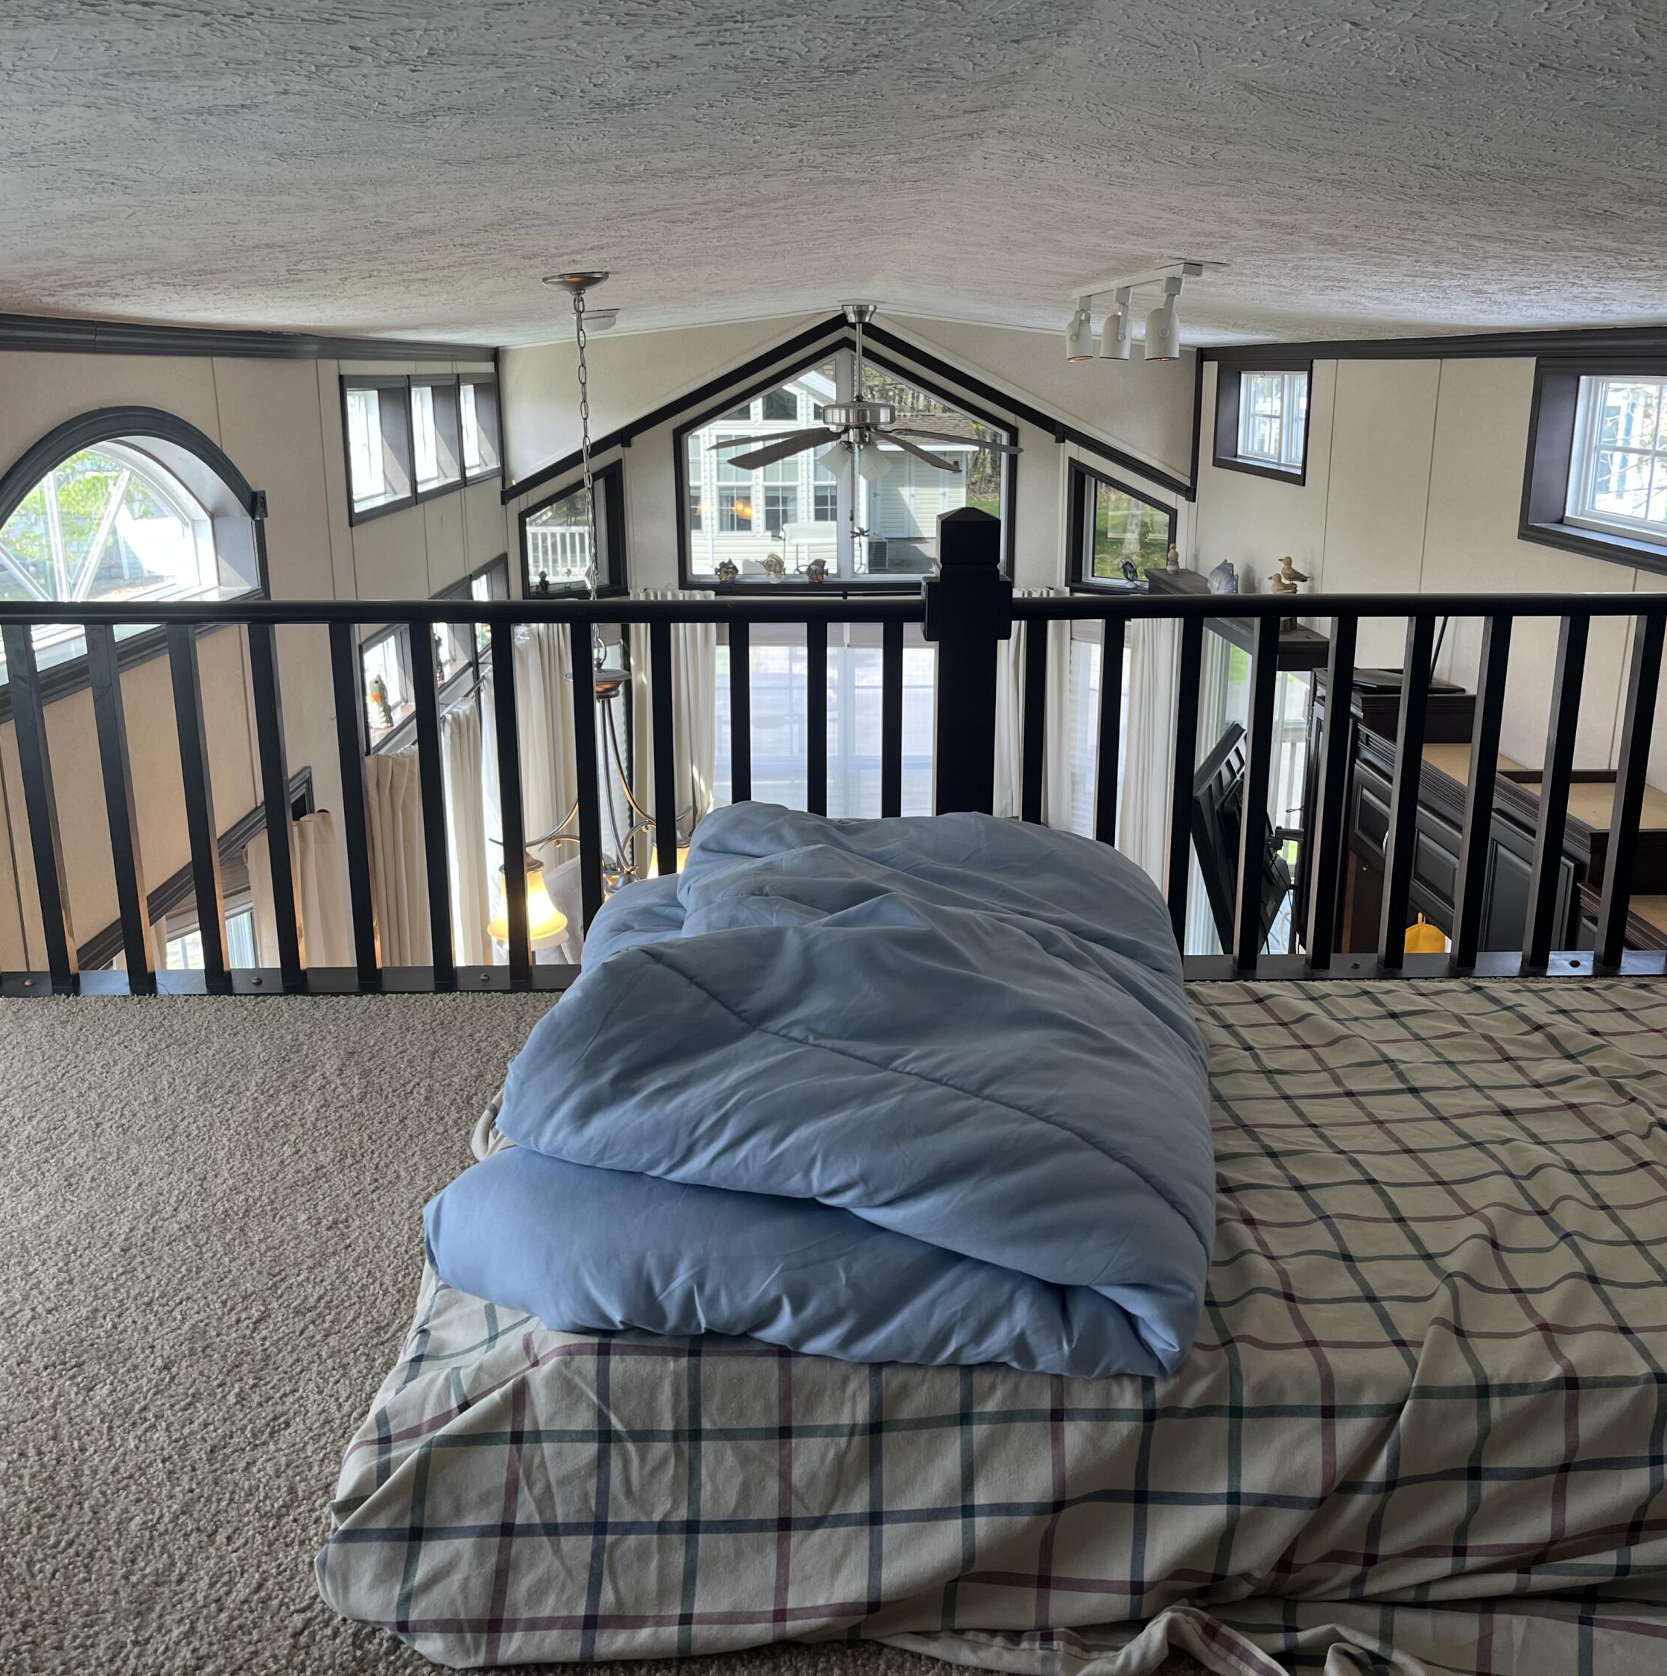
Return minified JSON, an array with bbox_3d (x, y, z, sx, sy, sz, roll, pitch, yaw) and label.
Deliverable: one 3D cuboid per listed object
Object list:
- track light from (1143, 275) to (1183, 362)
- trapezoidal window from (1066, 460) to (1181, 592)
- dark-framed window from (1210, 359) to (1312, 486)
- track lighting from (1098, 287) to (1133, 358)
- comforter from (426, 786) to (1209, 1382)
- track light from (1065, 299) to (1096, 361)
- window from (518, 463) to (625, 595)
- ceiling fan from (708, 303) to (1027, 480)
[{"bbox_3d":[0.698,-1.096,3.551,0.078,0.168,0.084,-1,16,-1],"label":"track light"},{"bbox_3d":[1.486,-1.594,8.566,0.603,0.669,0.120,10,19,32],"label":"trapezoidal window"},{"bbox_3d":[1.833,-1.768,7.087,0.120,0.472,1.483,-1,16,-1],"label":"dark-framed window"},{"bbox_3d":[0.680,-1.231,4.032,0.078,0.165,0.084,-1,16,-1],"label":"track lighting"},{"bbox_3d":[0.015,0.181,1.698,0.670,0.250,0.900,1,16,3],"label":"comforter"},{"bbox_3d":[0.678,-1.394,4.610,0.077,0.158,0.083,-1,16,-1],"label":"track light"},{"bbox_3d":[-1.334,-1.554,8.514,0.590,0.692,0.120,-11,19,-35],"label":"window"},{"bbox_3d":[0.108,-1.777,6.672,1.270,0.667,1.250,-1,16,-1],"label":"ceiling fan"}]

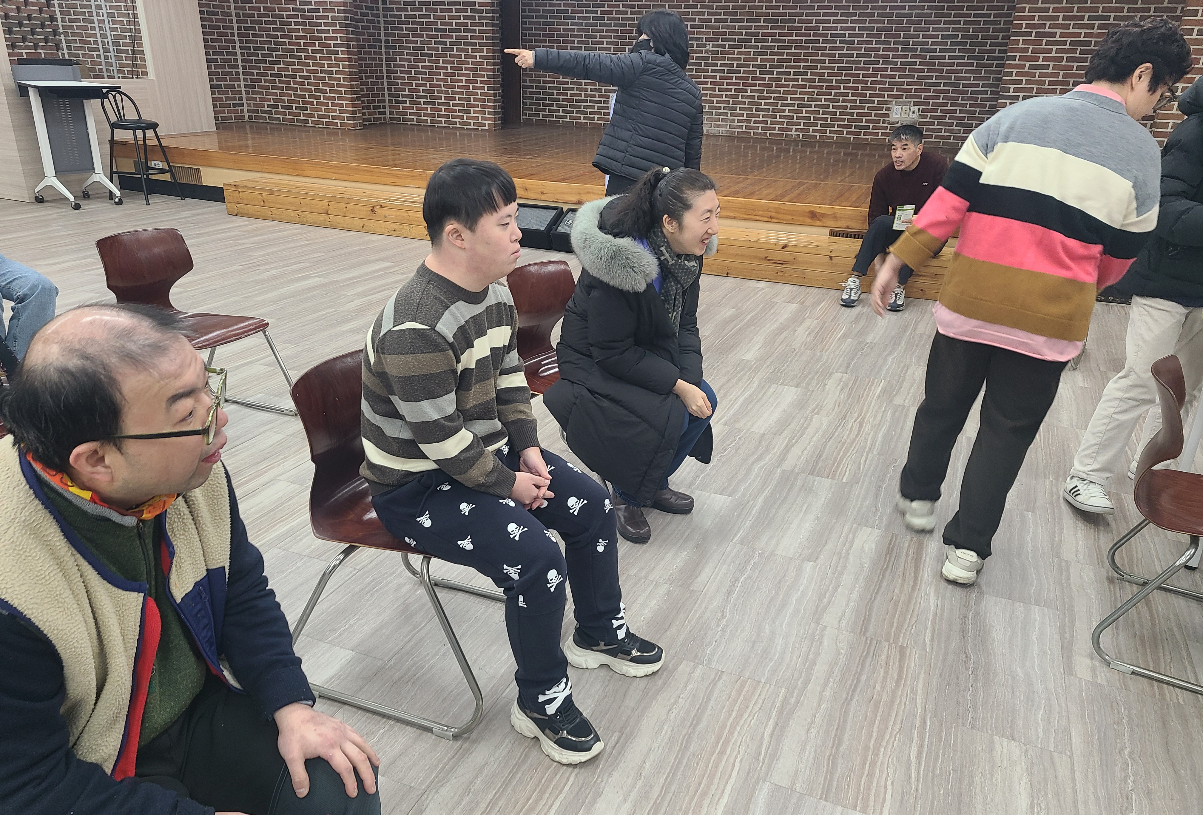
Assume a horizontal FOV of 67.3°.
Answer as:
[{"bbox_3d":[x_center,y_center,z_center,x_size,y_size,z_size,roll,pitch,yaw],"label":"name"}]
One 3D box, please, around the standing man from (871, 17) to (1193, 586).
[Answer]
[{"bbox_3d":[1.135,-0.278,2.591,0.705,1.531,0.564,20,28,39],"label":"standing man"}]

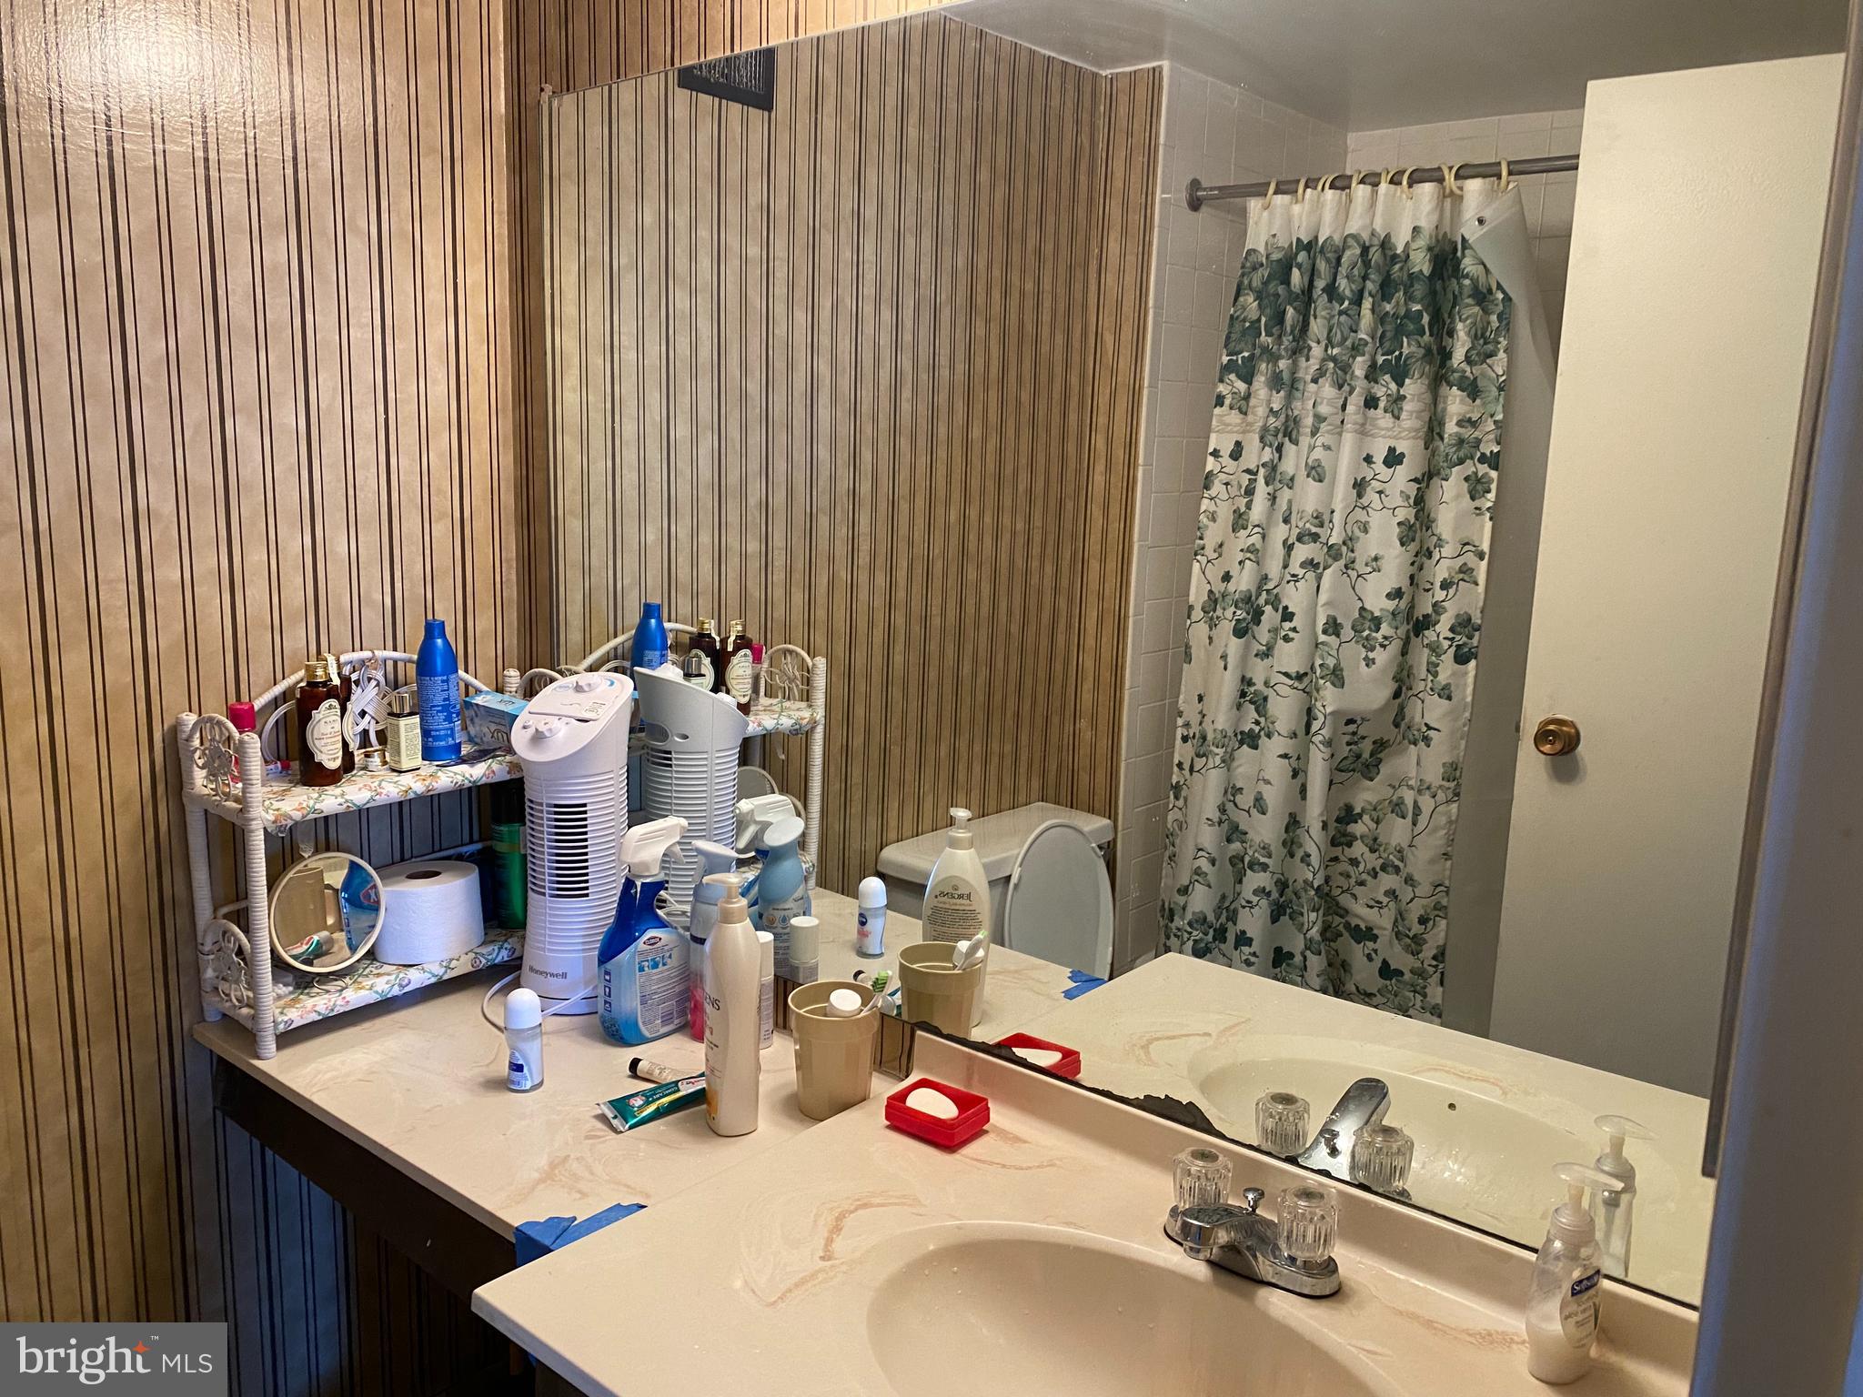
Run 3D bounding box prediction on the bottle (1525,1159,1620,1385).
[{"bbox_3d":[0.504,0.453,1.098,0.071,0.160,0.053,-6,12,-36],"label":"bottle"}]

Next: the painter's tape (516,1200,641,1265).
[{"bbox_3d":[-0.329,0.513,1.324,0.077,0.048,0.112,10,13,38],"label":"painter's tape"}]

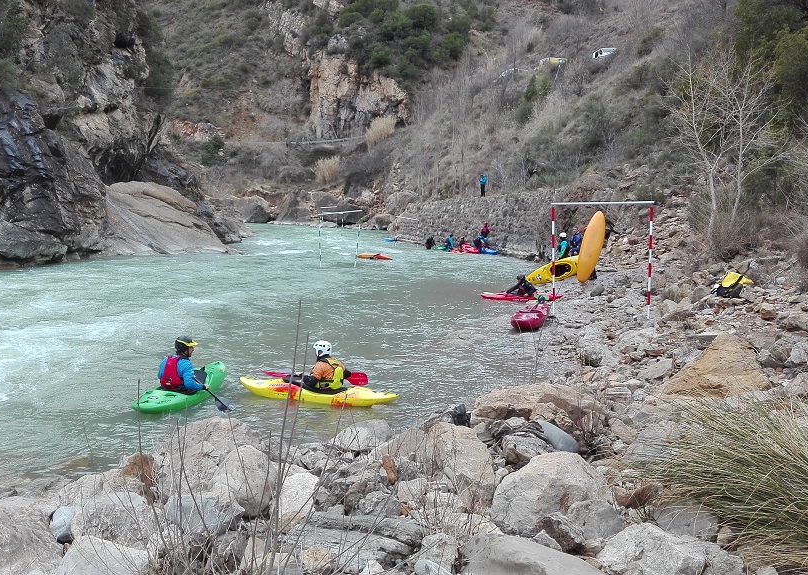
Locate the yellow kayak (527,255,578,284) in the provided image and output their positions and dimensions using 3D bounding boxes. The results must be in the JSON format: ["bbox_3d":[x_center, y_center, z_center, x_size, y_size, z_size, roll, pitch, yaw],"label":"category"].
[{"bbox_3d":[5.161,-0.583,24.400,2.500,0.660,0.380,-15,-16,-12],"label":"yellow kayak"}]

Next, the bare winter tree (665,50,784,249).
[{"bbox_3d":[10.606,-4.538,24.100,3.900,6.700,3.700,0,6,0],"label":"bare winter tree"}]

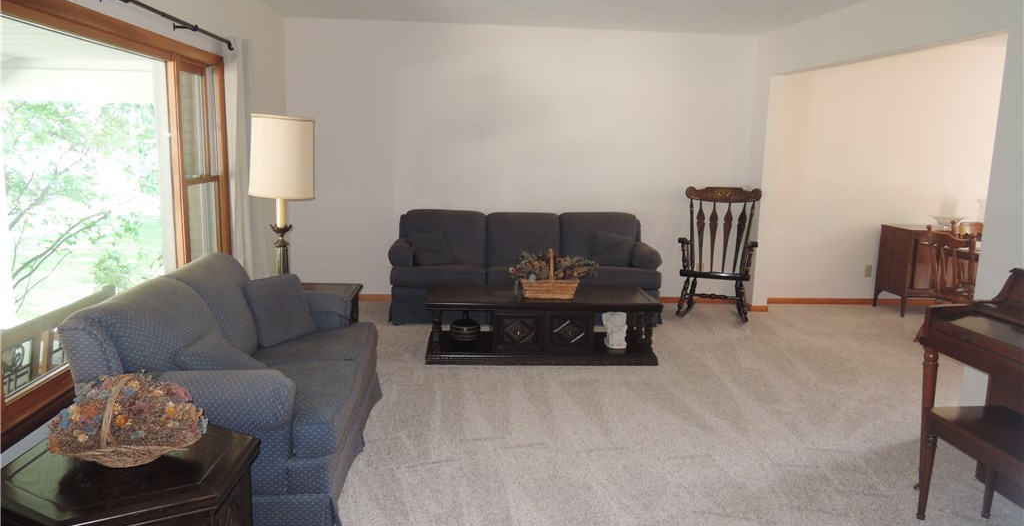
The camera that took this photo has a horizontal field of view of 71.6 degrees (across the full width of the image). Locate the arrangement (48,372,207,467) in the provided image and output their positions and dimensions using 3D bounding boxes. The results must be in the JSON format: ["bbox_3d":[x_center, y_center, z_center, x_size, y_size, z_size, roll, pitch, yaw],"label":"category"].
[{"bbox_3d":[-1.139,0.443,2.139,0.440,0.230,0.320,-1,10,-16],"label":"arrangement"}]

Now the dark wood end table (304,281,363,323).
[{"bbox_3d":[-1.276,0.433,4.324,0.680,0.520,0.560,0,10,-5],"label":"dark wood end table"}]

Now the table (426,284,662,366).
[{"bbox_3d":[0.202,0.420,4.906,1.540,0.415,0.630,0,10,-5],"label":"table"}]

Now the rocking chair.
[{"bbox_3d":[1.767,-0.110,6.170,0.640,1.110,0.760,4,10,16],"label":"rocking chair"}]

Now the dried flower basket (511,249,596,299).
[{"bbox_3d":[0.290,0.060,4.837,0.600,0.330,0.310,0,10,-5],"label":"dried flower basket"}]

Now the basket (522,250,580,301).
[{"bbox_3d":[0.276,0.059,4.835,0.385,0.330,0.250,0,10,-5],"label":"basket"}]

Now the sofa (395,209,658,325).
[{"bbox_3d":[0.098,0.007,6.013,2.180,0.870,0.860,0,10,-5],"label":"sofa"}]

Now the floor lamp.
[{"bbox_3d":[-1.348,-0.337,4.188,0.390,1.050,0.390,0,10,-5],"label":"floor lamp"}]

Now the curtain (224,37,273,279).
[{"bbox_3d":[-1.751,-0.420,4.752,0.130,2.040,0.480,0,10,-5],"label":"curtain"}]

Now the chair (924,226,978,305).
[{"bbox_3d":[3.370,0.179,5.322,0.540,0.890,0.480,0,10,-5],"label":"chair"}]

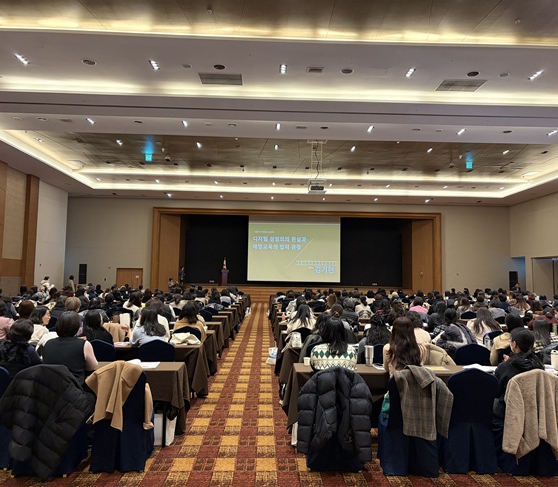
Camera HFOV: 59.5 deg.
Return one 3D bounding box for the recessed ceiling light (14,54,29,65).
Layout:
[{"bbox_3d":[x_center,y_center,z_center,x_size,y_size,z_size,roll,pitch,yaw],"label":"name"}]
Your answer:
[{"bbox_3d":[-6.831,-4.891,12.971,0.200,0.080,0.540,1,-4,-1],"label":"recessed ceiling light"}]

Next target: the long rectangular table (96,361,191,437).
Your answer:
[{"bbox_3d":[-1.861,1.584,4.815,1.800,0.745,0.490,1,-4,-1],"label":"long rectangular table"}]

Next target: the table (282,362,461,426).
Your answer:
[{"bbox_3d":[1.061,1.658,5.003,1.830,0.740,0.500,1,-4,-1],"label":"table"}]

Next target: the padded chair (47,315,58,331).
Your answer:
[{"bbox_3d":[-4.103,1.770,8.918,0.450,0.900,0.560,1,-4,-1],"label":"padded chair"}]

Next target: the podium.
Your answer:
[{"bbox_3d":[-4.019,2.542,36.116,0.620,1.203,0.500,2,-4,-19],"label":"podium"}]

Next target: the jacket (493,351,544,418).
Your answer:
[{"bbox_3d":[2.290,1.322,4.629,0.480,0.600,0.400,2,-4,-11],"label":"jacket"}]

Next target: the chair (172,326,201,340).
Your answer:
[{"bbox_3d":[-1.404,1.713,7.521,0.460,0.910,0.570,1,-4,-1],"label":"chair"}]

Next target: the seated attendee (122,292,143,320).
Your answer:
[{"bbox_3d":[-3.146,1.699,10.524,0.480,1.270,0.720,1,-4,-1],"label":"seated attendee"}]

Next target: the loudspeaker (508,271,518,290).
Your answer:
[{"bbox_3d":[16.132,2.621,33.539,0.520,1.300,0.500,1,-4,4],"label":"loudspeaker"}]

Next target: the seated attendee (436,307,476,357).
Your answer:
[{"bbox_3d":[2.764,1.652,7.797,0.540,1.220,0.780,2,-4,-6],"label":"seated attendee"}]

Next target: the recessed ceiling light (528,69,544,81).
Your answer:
[{"bbox_3d":[7.160,-4.707,13.572,0.160,0.120,0.580,1,-4,-1],"label":"recessed ceiling light"}]

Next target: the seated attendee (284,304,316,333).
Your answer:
[{"bbox_3d":[0.338,1.597,7.806,0.500,1.230,0.750,1,-4,-1],"label":"seated attendee"}]

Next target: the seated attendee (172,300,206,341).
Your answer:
[{"bbox_3d":[-1.380,1.544,7.614,0.520,1.250,0.750,1,-4,-1],"label":"seated attendee"}]

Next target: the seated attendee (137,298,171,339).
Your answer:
[{"bbox_3d":[-1.955,1.534,7.680,0.520,1.270,0.780,1,-4,-1],"label":"seated attendee"}]

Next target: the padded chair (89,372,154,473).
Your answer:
[{"bbox_3d":[-1.345,1.478,4.319,0.450,0.900,0.560,1,-4,-1],"label":"padded chair"}]

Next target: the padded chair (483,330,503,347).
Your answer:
[{"bbox_3d":[3.350,1.804,7.682,0.450,0.900,0.560,1,-4,-1],"label":"padded chair"}]

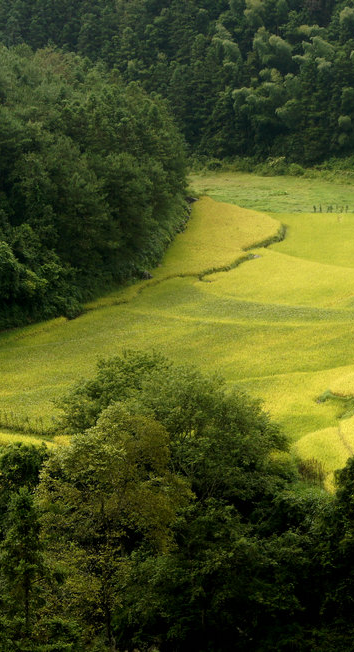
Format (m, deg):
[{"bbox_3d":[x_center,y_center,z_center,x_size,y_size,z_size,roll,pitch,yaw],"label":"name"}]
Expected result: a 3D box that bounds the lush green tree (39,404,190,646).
[{"bbox_3d":[-4.987,15.920,178.000,12.000,18.500,11.500,0,14,0],"label":"lush green tree"}]

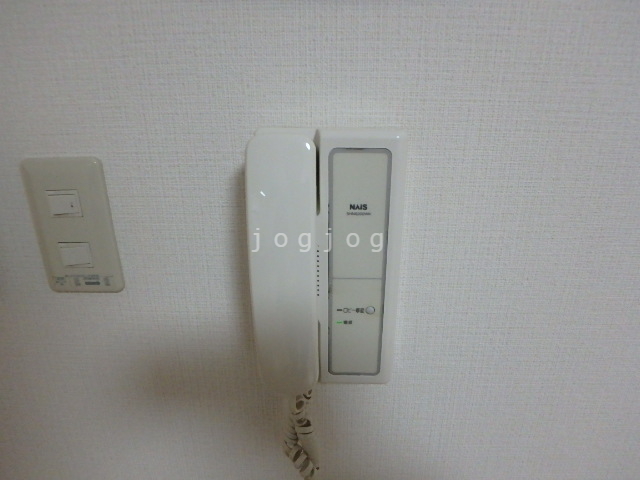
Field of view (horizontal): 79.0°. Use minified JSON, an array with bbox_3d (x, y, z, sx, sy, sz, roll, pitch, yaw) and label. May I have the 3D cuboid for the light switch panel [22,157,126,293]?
[{"bbox_3d":[-0.211,-0.009,0.332,0.070,0.120,0.011,0,17,3],"label":"light switch panel"}]

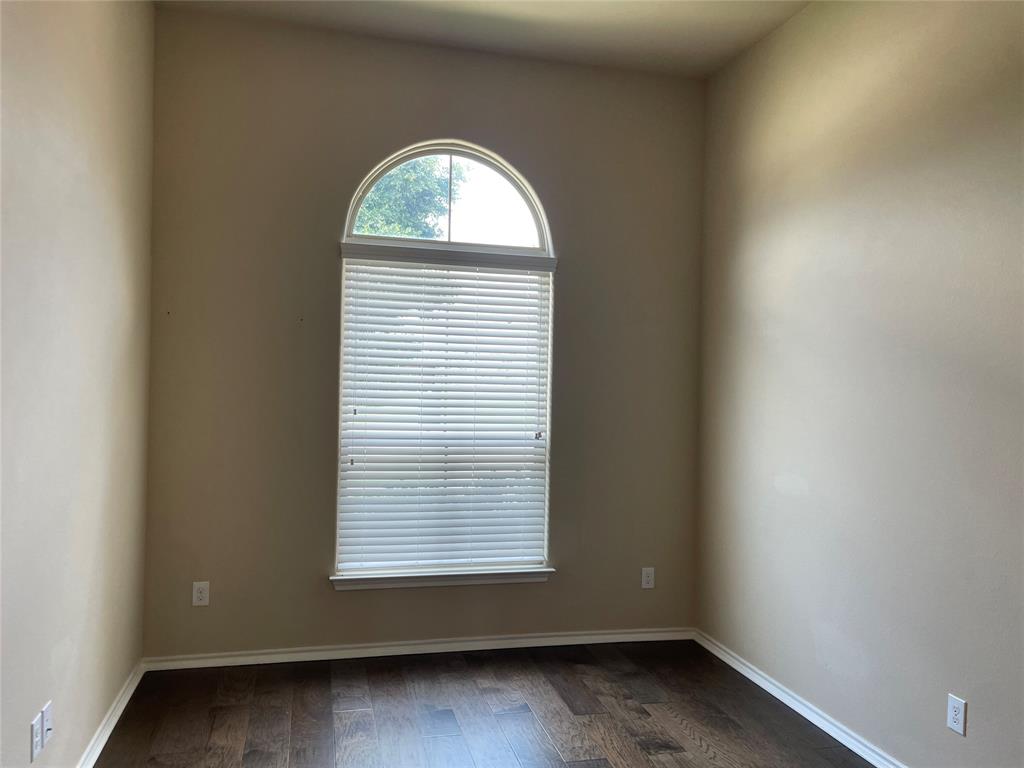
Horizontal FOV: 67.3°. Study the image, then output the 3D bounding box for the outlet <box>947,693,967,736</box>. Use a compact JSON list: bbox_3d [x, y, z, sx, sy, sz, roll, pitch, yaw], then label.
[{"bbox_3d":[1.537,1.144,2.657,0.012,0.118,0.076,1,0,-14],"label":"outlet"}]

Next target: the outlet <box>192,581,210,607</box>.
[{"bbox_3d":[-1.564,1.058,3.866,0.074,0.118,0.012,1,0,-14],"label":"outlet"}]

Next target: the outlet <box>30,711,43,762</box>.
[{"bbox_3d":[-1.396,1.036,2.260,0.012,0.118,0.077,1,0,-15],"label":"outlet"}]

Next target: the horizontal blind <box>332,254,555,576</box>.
[{"bbox_3d":[-0.358,0.186,4.201,1.132,1.665,0.060,1,0,-14],"label":"horizontal blind"}]

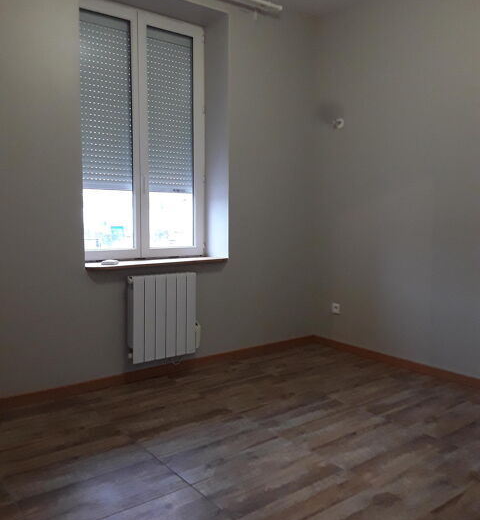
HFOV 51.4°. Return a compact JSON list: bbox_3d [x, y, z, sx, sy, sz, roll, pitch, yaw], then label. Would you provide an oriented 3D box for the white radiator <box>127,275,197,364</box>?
[{"bbox_3d":[-0.524,0.378,3.398,0.478,0.573,0.092,-4,7,-37],"label":"white radiator"}]

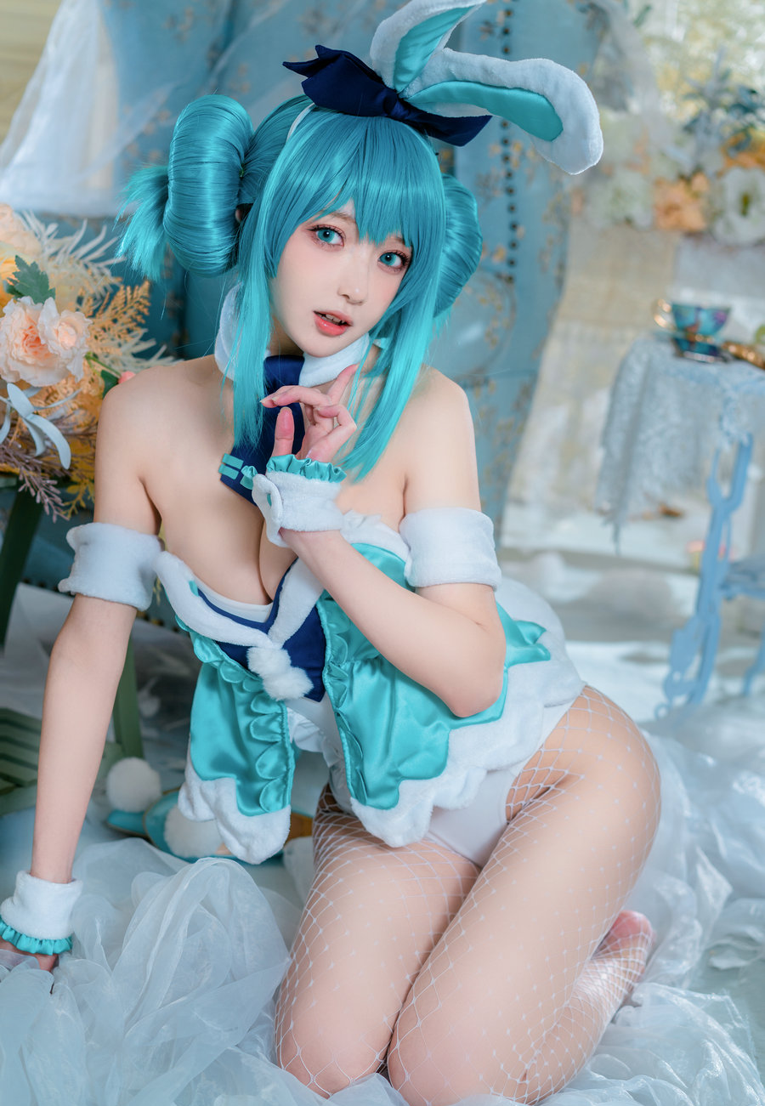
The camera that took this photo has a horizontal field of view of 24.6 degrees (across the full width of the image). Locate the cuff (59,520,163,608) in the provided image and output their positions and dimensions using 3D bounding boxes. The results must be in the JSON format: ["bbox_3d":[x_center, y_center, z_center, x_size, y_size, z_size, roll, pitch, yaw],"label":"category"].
[{"bbox_3d":[-0.266,0.013,1.710,0.096,0.070,0.095,12,6,6],"label":"cuff"}]

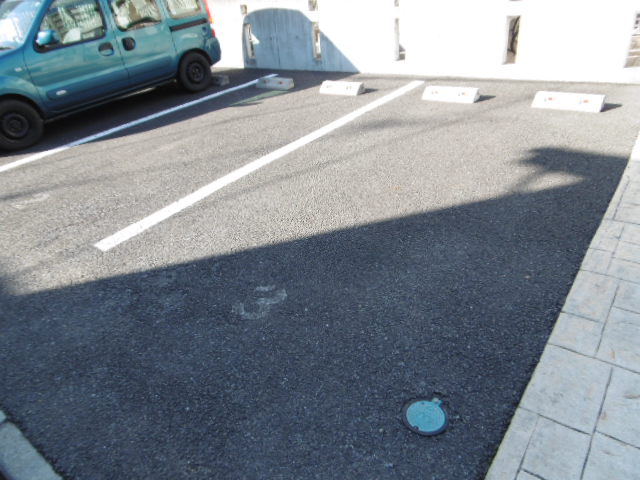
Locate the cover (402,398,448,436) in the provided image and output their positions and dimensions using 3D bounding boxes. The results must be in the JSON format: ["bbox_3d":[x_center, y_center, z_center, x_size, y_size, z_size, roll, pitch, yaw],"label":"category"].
[{"bbox_3d":[0.367,0.616,1.545,0.155,0.020,0.160,-5,31,3],"label":"cover"}]

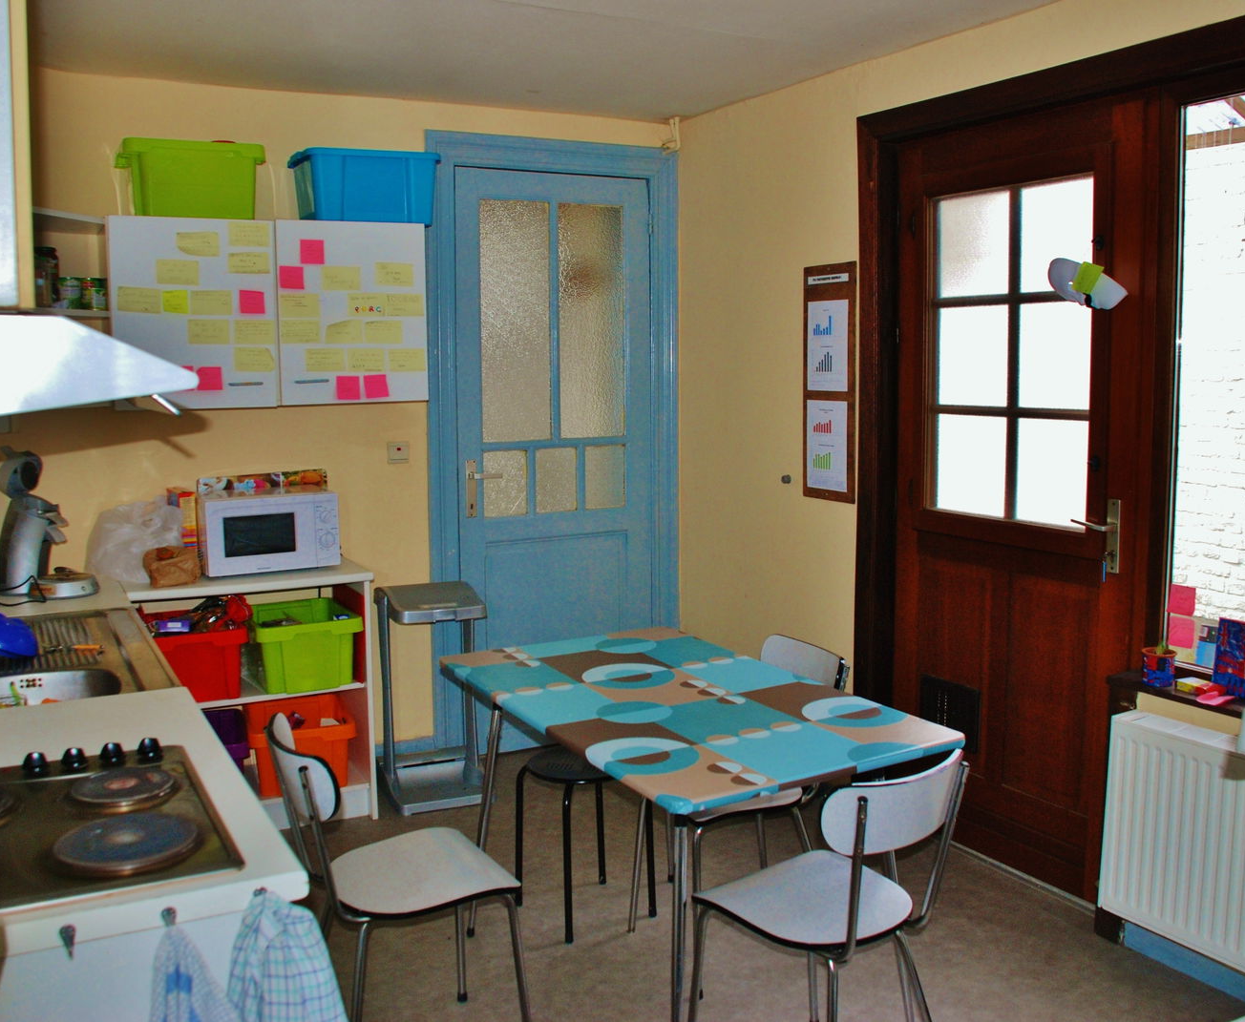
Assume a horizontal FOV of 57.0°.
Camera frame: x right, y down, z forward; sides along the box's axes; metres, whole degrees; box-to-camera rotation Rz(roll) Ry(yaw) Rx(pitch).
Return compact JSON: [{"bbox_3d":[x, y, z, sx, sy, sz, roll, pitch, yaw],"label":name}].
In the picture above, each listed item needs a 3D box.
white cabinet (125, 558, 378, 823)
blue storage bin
[{"bbox_3d":[-1.205,0.609,3.732,0.735,0.845,0.390,-5,9,-32],"label":"white cabinet"},{"bbox_3d":[-0.850,-1.028,3.721,0.440,0.222,0.300,-5,9,-29],"label":"blue storage bin"}]

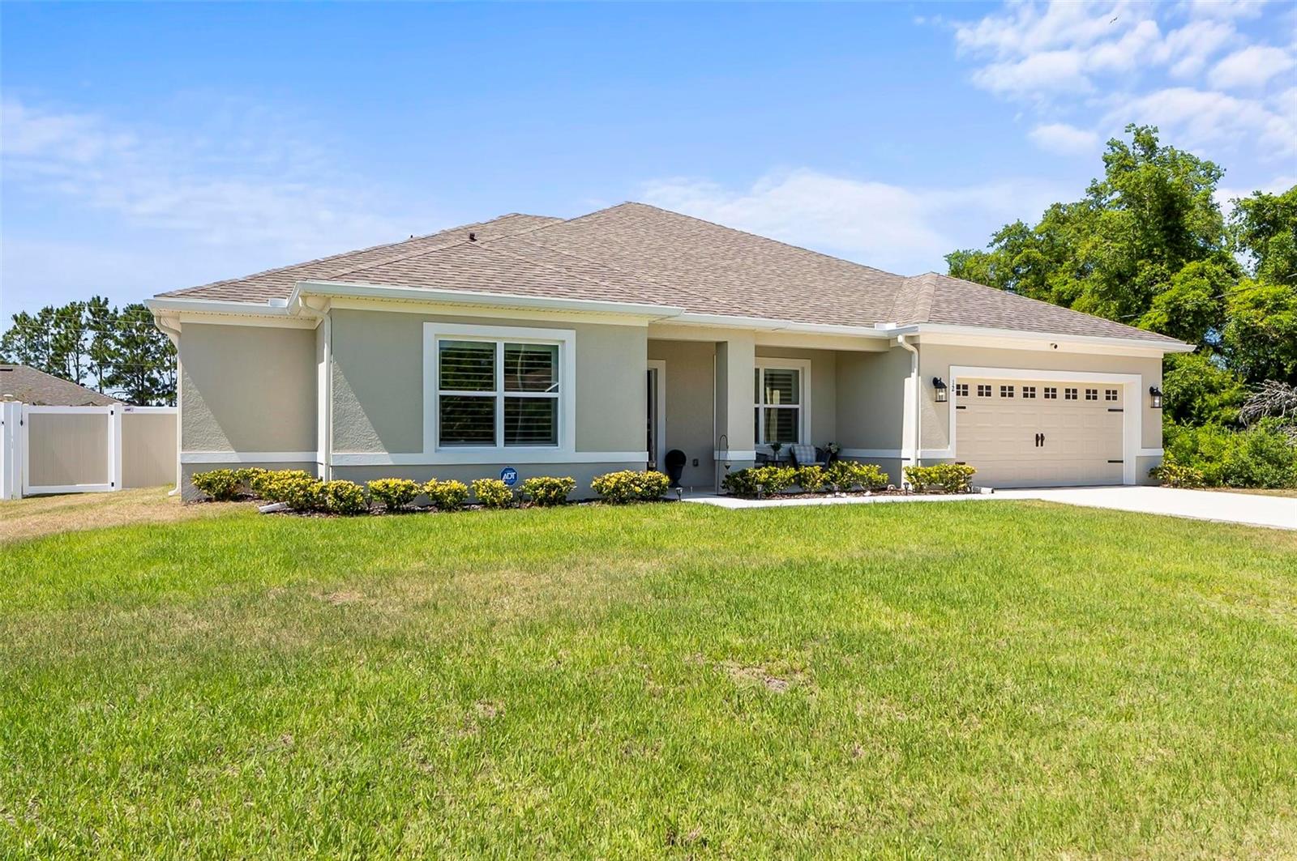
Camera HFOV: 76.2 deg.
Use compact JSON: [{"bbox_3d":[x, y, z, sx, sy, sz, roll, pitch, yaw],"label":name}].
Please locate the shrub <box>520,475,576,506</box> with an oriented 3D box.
[{"bbox_3d":[-1.384,0.832,11.415,0.753,0.407,0.730,0,0,0],"label":"shrub"}]

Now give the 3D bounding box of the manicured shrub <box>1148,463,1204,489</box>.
[{"bbox_3d":[10.669,0.910,16.709,1.111,0.516,0.974,0,0,-26],"label":"manicured shrub"}]

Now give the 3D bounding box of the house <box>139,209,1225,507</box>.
[{"bbox_3d":[-1.040,-2.399,20.807,18.870,7.100,17.600,0,0,-26],"label":"house"}]

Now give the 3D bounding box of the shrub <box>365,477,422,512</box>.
[{"bbox_3d":[-3.228,0.817,10.503,0.693,0.424,0.672,0,0,-26],"label":"shrub"}]

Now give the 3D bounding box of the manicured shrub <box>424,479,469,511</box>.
[{"bbox_3d":[-2.631,0.840,10.798,0.583,0.410,0.565,0,0,-26],"label":"manicured shrub"}]

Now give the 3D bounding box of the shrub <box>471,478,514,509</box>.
[{"bbox_3d":[-2.087,0.840,11.067,0.571,0.407,0.554,0,0,-26],"label":"shrub"}]

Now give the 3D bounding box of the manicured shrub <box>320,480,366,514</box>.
[{"bbox_3d":[-3.766,0.827,10.236,0.565,0.426,0.548,0,0,-26],"label":"manicured shrub"}]

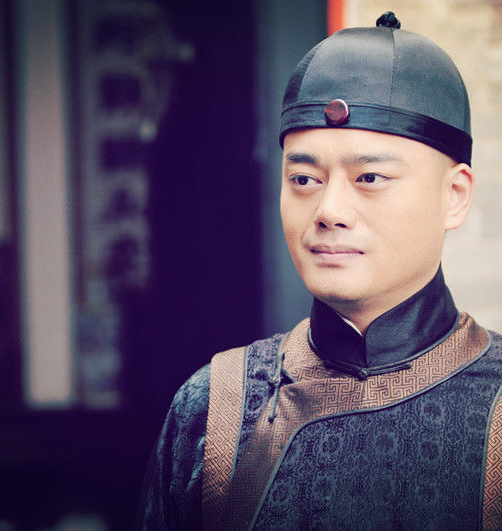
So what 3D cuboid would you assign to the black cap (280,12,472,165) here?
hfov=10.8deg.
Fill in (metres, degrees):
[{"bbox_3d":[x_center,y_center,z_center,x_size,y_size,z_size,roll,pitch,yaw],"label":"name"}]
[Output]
[{"bbox_3d":[0.127,-0.175,2.564,0.180,0.144,0.204,0,-12,25],"label":"black cap"}]

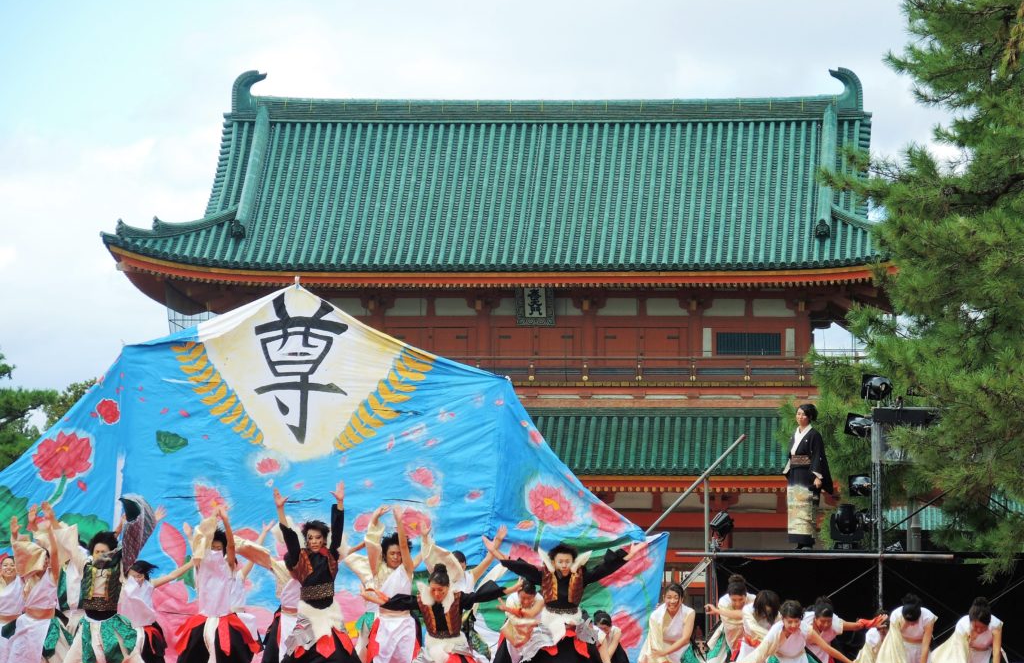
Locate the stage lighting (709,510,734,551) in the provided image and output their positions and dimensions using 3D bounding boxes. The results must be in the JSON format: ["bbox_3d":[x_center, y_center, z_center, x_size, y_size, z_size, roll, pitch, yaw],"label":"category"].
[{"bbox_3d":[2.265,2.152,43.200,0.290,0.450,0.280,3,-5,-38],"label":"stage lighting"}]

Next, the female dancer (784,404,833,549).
[{"bbox_3d":[3.230,1.586,43.600,0.540,1.600,0.370,-3,-5,37],"label":"female dancer"}]

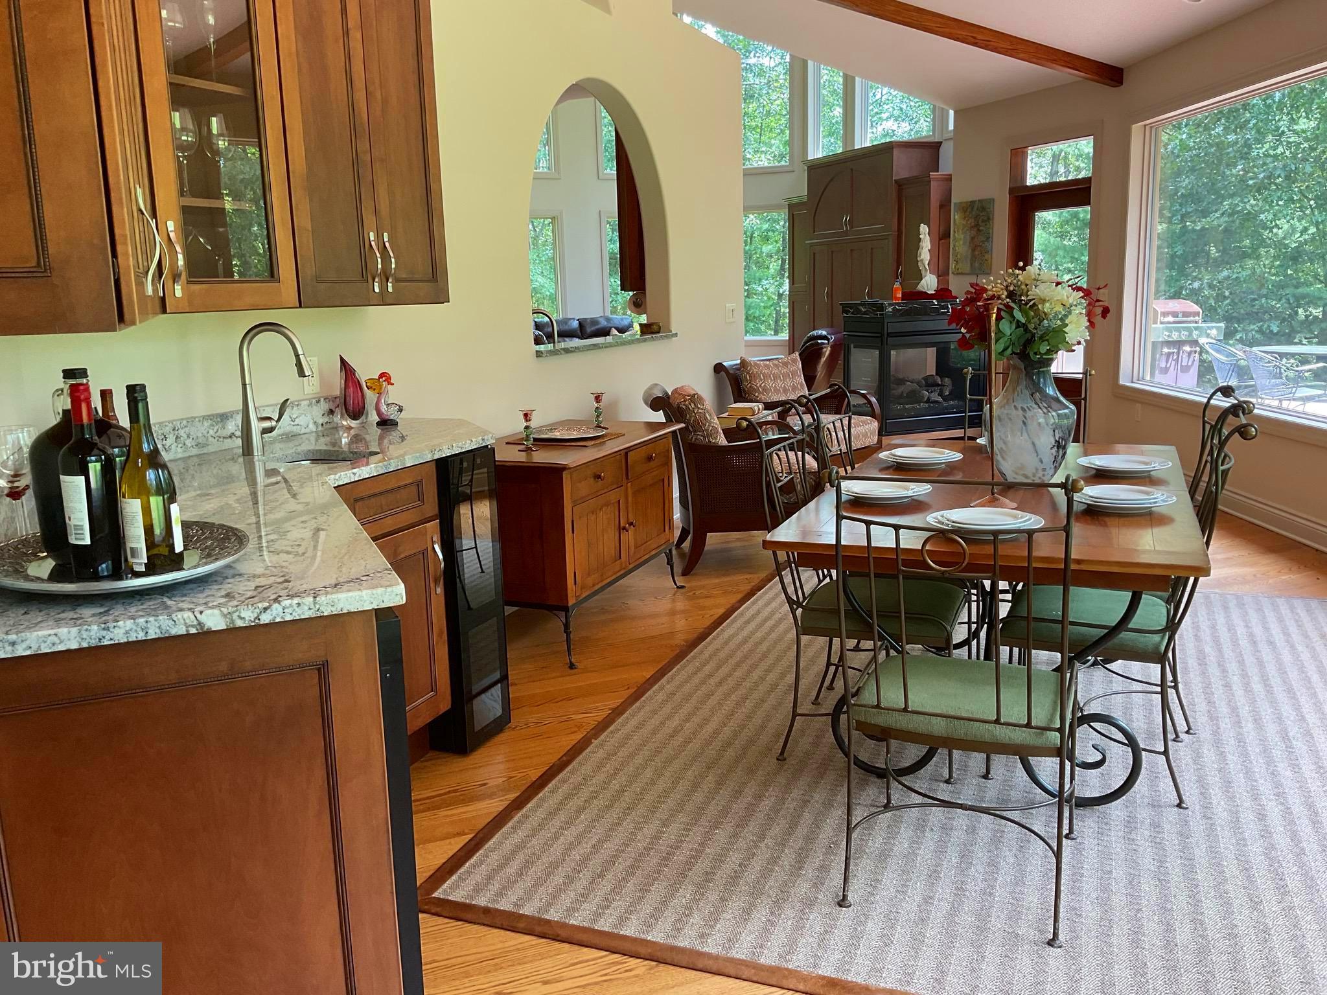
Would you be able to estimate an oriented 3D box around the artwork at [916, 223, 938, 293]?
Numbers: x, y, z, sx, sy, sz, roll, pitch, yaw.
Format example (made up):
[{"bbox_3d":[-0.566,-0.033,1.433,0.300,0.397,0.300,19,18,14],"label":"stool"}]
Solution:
[{"bbox_3d":[2.264,-2.059,9.559,0.190,0.603,0.190,7,13,39],"label":"artwork"}]

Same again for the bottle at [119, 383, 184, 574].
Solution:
[{"bbox_3d":[-0.823,-0.032,1.761,0.080,0.293,0.080,-8,12,-30],"label":"bottle"}]

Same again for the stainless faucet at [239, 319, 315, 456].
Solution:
[{"bbox_3d":[-1.061,-0.309,3.142,0.265,0.372,0.160,3,11,22],"label":"stainless faucet"}]

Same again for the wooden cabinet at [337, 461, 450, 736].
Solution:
[{"bbox_3d":[-1.005,0.321,3.092,0.610,0.807,0.477,3,11,21],"label":"wooden cabinet"}]

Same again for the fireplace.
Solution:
[{"bbox_3d":[2.174,-1.164,9.721,1.028,1.111,0.662,-6,11,-23],"label":"fireplace"}]

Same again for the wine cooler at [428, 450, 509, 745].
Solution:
[{"bbox_3d":[-0.802,0.300,3.439,0.550,0.894,0.260,3,11,21],"label":"wine cooler"}]

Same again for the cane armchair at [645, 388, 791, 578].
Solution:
[{"bbox_3d":[0.362,-0.121,5.608,0.850,0.870,0.690,-2,10,-2],"label":"cane armchair"}]

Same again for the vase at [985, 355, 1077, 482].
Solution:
[{"bbox_3d":[1.069,-0.224,3.215,0.260,0.372,0.260,3,11,21],"label":"vase"}]

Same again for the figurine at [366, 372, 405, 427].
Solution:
[{"bbox_3d":[-0.947,-0.335,3.762,0.130,0.175,0.072,-4,11,-14],"label":"figurine"}]

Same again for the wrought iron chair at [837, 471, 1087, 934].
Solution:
[{"bbox_3d":[0.672,0.385,2.474,0.490,0.980,0.601,3,11,22],"label":"wrought iron chair"}]

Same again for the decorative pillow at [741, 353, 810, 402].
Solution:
[{"bbox_3d":[0.716,-0.746,7.199,0.520,0.380,0.160,-11,-4,-41],"label":"decorative pillow"}]

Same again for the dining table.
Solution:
[{"bbox_3d":[1.017,0.333,3.325,0.966,0.760,1.813,3,11,22],"label":"dining table"}]

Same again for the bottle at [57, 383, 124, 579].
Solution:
[{"bbox_3d":[-0.886,-0.028,1.708,0.077,0.298,0.077,3,11,22],"label":"bottle"}]

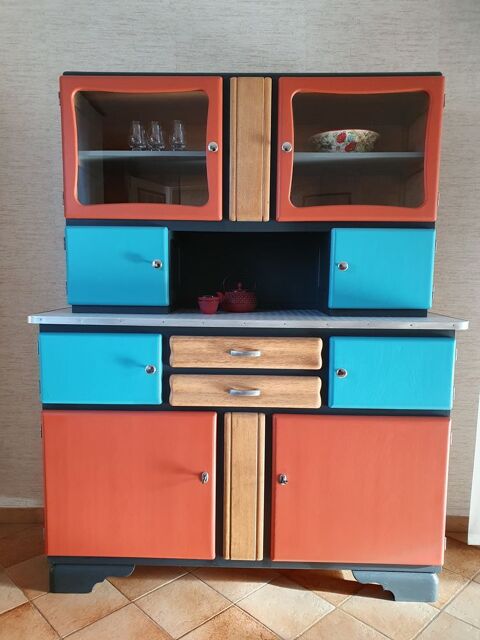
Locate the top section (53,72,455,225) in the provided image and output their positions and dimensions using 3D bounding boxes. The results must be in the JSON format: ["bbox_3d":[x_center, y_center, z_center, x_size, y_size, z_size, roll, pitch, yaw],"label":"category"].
[{"bbox_3d":[0.032,-0.518,1.549,1.105,0.428,0.301,1,6,1],"label":"top section"}]

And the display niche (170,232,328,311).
[{"bbox_3d":[0.029,-0.152,1.579,0.475,0.249,0.246,1,6,1],"label":"display niche"}]

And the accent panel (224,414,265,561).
[{"bbox_3d":[0.014,0.496,1.433,0.117,0.454,0.024,1,6,1],"label":"accent panel"}]

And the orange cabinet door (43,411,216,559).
[{"bbox_3d":[-0.324,0.493,1.439,0.510,0.452,0.022,1,6,1],"label":"orange cabinet door"}]

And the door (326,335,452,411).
[{"bbox_3d":[0.435,0.153,1.387,0.356,0.207,0.022,1,6,1],"label":"door"}]

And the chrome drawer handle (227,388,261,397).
[{"bbox_3d":[0.014,0.206,1.376,0.088,0.017,0.026,1,6,1],"label":"chrome drawer handle"}]

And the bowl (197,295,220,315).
[{"bbox_3d":[-0.094,-0.046,1.515,0.069,0.053,0.069,1,6,1],"label":"bowl"}]

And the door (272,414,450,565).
[{"bbox_3d":[0.352,0.502,1.425,0.511,0.451,0.022,1,6,1],"label":"door"}]

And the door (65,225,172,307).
[{"bbox_3d":[-0.365,-0.161,1.455,0.305,0.232,0.022,1,6,1],"label":"door"}]

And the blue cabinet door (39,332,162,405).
[{"bbox_3d":[-0.401,0.142,1.405,0.354,0.206,0.022,1,6,1],"label":"blue cabinet door"}]

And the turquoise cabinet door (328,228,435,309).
[{"bbox_3d":[0.422,-0.152,1.438,0.305,0.235,0.022,1,6,1],"label":"turquoise cabinet door"}]

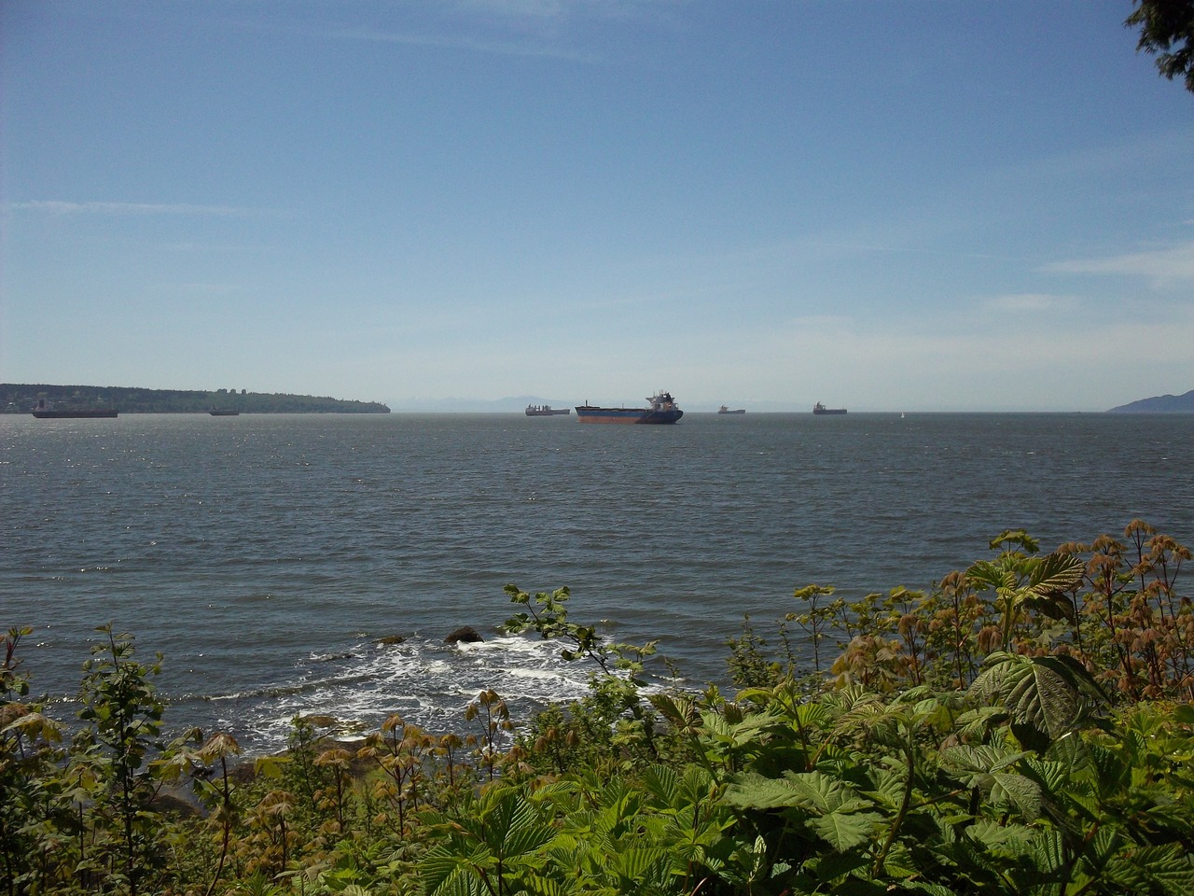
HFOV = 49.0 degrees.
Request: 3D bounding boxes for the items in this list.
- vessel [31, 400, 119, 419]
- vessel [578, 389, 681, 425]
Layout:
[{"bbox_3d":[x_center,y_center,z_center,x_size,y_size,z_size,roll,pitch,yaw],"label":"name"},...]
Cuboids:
[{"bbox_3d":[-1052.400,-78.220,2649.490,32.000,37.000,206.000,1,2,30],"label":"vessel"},{"bbox_3d":[26.000,-42.360,1389.510,32.200,35.500,218.000,-1,2,-27],"label":"vessel"}]

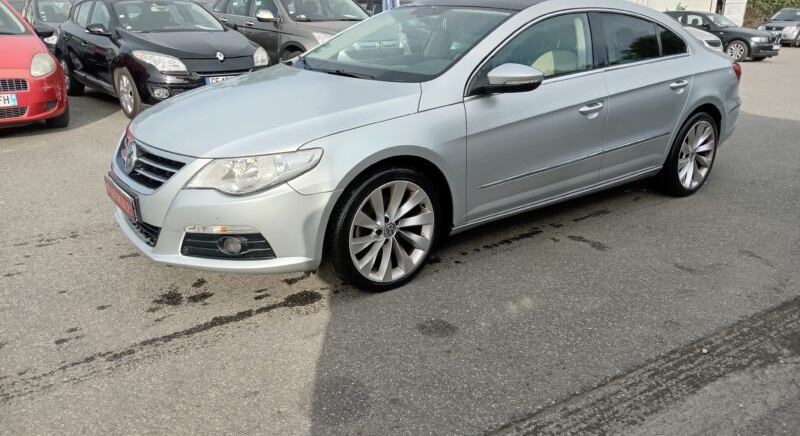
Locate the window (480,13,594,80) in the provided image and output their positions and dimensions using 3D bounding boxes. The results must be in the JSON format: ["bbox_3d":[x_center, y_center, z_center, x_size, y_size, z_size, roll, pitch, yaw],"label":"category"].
[{"bbox_3d":[0.727,-0.938,3.079,1.000,0.370,0.050,-13,-5,-34],"label":"window"}]

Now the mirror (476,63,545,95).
[{"bbox_3d":[0.544,-0.674,2.791,0.180,0.145,0.230,-13,24,-34],"label":"mirror"}]

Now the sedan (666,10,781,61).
[{"bbox_3d":[9.750,-5.935,18.750,1.810,1.420,4.450,-16,25,-39],"label":"sedan"}]

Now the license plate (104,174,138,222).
[{"bbox_3d":[-1.328,-0.102,2.742,0.025,0.115,0.520,-13,24,-34],"label":"license plate"}]

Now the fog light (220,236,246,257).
[{"bbox_3d":[-0.705,0.119,2.427,0.115,0.095,0.070,15,24,36],"label":"fog light"}]

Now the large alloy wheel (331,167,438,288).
[{"bbox_3d":[-0.094,0.033,2.743,0.640,0.640,0.235,-14,24,-36],"label":"large alloy wheel"}]

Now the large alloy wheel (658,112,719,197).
[{"bbox_3d":[2.081,-0.486,4.276,0.640,0.640,0.235,-13,24,-34],"label":"large alloy wheel"}]

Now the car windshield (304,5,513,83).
[{"bbox_3d":[-0.040,-1.048,3.420,0.880,0.100,1.380,-37,35,-22],"label":"car windshield"}]

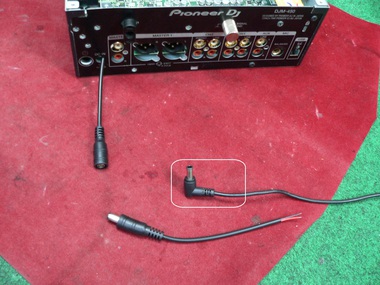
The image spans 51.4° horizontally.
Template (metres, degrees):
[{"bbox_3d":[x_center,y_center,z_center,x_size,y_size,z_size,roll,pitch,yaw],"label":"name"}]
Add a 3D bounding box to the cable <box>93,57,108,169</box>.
[{"bbox_3d":[-0.084,-0.029,0.371,0.013,0.026,0.109,-3,58,-10],"label":"cable"}]

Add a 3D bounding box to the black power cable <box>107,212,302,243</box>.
[{"bbox_3d":[0.017,0.071,0.331,0.169,0.011,0.025,1,58,-8],"label":"black power cable"}]

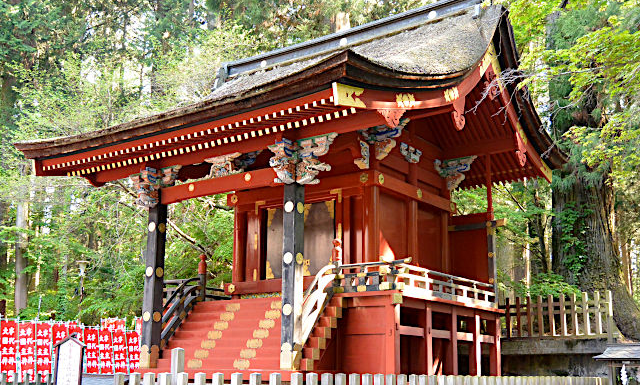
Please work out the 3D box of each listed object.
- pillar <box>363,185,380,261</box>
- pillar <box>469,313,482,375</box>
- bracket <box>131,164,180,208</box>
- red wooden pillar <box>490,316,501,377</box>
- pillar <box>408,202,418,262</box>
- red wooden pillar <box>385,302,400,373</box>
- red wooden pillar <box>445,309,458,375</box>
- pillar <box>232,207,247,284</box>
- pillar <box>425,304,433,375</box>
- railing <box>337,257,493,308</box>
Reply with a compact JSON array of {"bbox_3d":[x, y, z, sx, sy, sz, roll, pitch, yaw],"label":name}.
[{"bbox_3d":[0.919,0.772,13.304,0.290,1.822,0.290,1,-13,0],"label":"pillar"},{"bbox_3d":[2.931,2.893,13.803,0.154,1.188,0.155,-9,-16,35],"label":"pillar"},{"bbox_3d":[-3.059,-0.075,13.378,1.170,0.739,0.739,-9,-16,35],"label":"bracket"},{"bbox_3d":[3.496,3.081,14.566,0.154,1.188,0.155,-9,-16,35],"label":"red wooden pillar"},{"bbox_3d":[1.844,1.081,14.553,0.290,1.822,0.290,-9,-16,35],"label":"pillar"},{"bbox_3d":[1.149,2.298,11.396,0.154,1.188,0.158,-9,-16,35],"label":"red wooden pillar"},{"bbox_3d":[2.346,2.698,13.012,0.154,1.188,0.155,-9,-16,35],"label":"red wooden pillar"},{"bbox_3d":[-1.645,1.075,15.128,0.290,1.632,0.290,1,-13,0],"label":"pillar"},{"bbox_3d":[1.776,2.507,12.242,0.154,1.188,0.155,-9,-16,35],"label":"pillar"},{"bbox_3d":[1.895,1.754,13.283,1.232,0.502,4.092,-9,-16,35],"label":"railing"}]

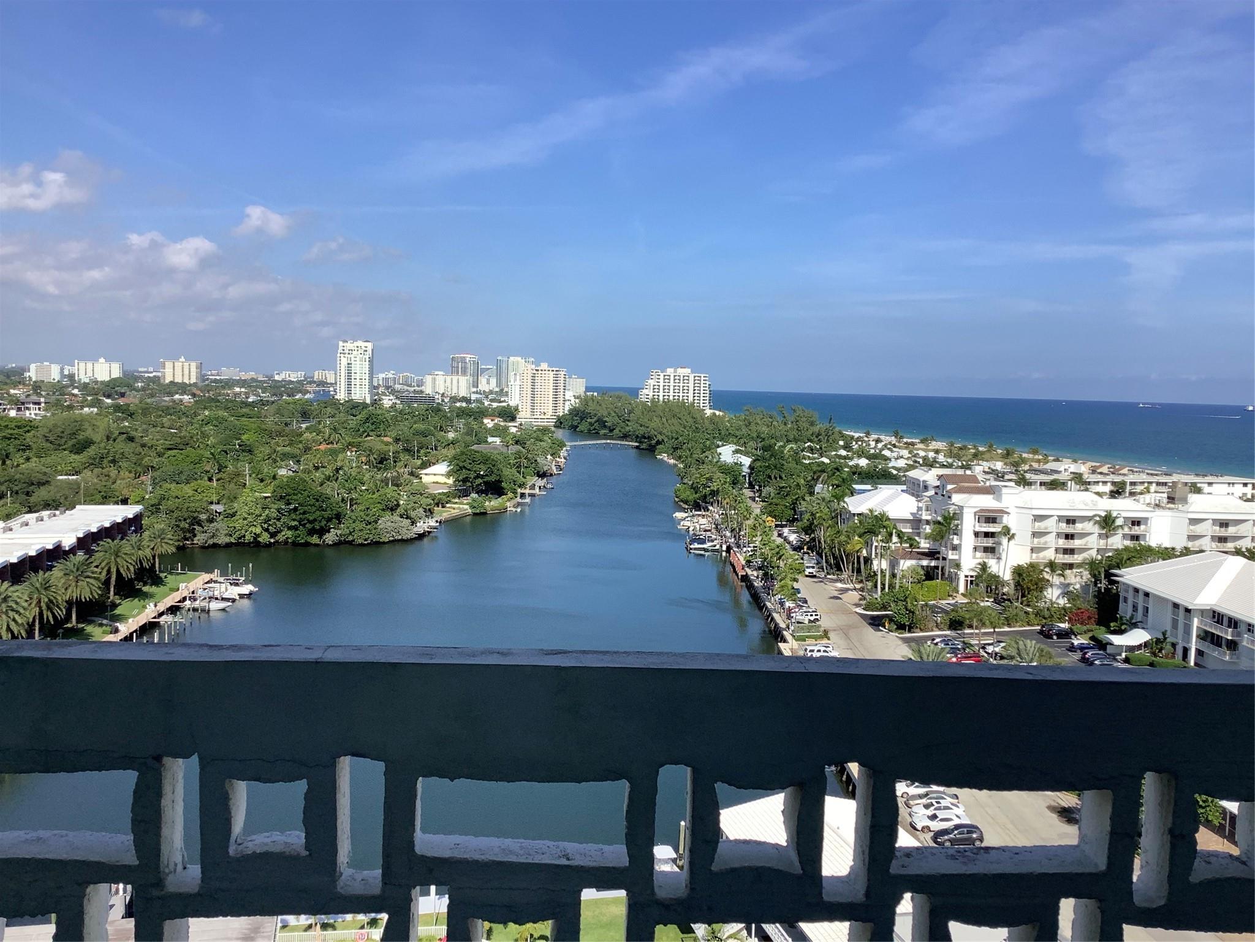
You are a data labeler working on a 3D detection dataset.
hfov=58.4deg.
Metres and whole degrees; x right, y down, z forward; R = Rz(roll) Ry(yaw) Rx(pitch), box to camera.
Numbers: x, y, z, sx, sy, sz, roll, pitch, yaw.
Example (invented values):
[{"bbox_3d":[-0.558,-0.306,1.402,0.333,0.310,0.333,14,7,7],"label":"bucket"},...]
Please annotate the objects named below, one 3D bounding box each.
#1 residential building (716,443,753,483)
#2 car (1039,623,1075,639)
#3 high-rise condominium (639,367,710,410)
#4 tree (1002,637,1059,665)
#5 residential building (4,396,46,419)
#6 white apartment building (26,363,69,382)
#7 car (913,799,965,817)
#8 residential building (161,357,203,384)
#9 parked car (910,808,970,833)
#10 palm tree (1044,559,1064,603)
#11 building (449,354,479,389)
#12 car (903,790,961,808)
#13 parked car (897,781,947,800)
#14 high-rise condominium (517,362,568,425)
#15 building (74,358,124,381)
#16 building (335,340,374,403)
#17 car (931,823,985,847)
[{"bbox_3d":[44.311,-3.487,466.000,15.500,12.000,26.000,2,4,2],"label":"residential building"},{"bbox_3d":[66.650,24.988,174.299,4.850,1.680,1.950,1,4,-8],"label":"car"},{"bbox_3d":[41.041,-61.778,970.000,63.000,50.000,28.000,2,4,4],"label":"high-rise condominium"},{"bbox_3d":[55.837,26.090,156.953,7.000,6.000,7.000,2,4,0],"label":"tree"},{"bbox_3d":[-460.566,-48.684,859.842,30.000,16.500,20.000,0,5,-15],"label":"residential building"},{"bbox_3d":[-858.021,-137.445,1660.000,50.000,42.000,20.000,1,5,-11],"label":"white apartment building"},{"bbox_3d":[28.978,31.629,104.765,4.800,1.460,1.840,1,4,-4],"label":"car"},{"bbox_3d":[-758.135,-161.481,1910.000,58.000,57.000,20.000,1,4,-9],"label":"residential building"},{"bbox_3d":[26.821,29.993,96.490,4.950,1.440,1.920,1,4,-5],"label":"parked car"},{"bbox_3d":[81.396,21.075,213.790,4.200,8.800,4.200,2,4,0],"label":"palm tree"},{"bbox_3d":[-356.629,-208.605,2462.050,60.000,94.000,42.000,1,4,-4],"label":"building"},{"bbox_3d":[27.329,29.621,101.464,4.680,1.440,1.840,1,4,-5],"label":"car"},{"bbox_3d":[26.997,29.386,104.567,4.780,1.410,1.860,1,4,-5],"label":"parked car"},{"bbox_3d":[-77.353,-68.668,1012.897,43.000,56.000,24.000,1,4,-3],"label":"high-rise condominium"},{"bbox_3d":[-1031.718,-188.920,2194.284,89.000,57.000,20.000,1,5,-12],"label":"building"},{"bbox_3d":[-282.283,-96.183,1161.678,35.000,75.000,26.000,1,4,-7],"label":"building"},{"bbox_3d":[29.290,32.006,99.372,4.300,1.570,1.800,1,4,-4],"label":"car"}]

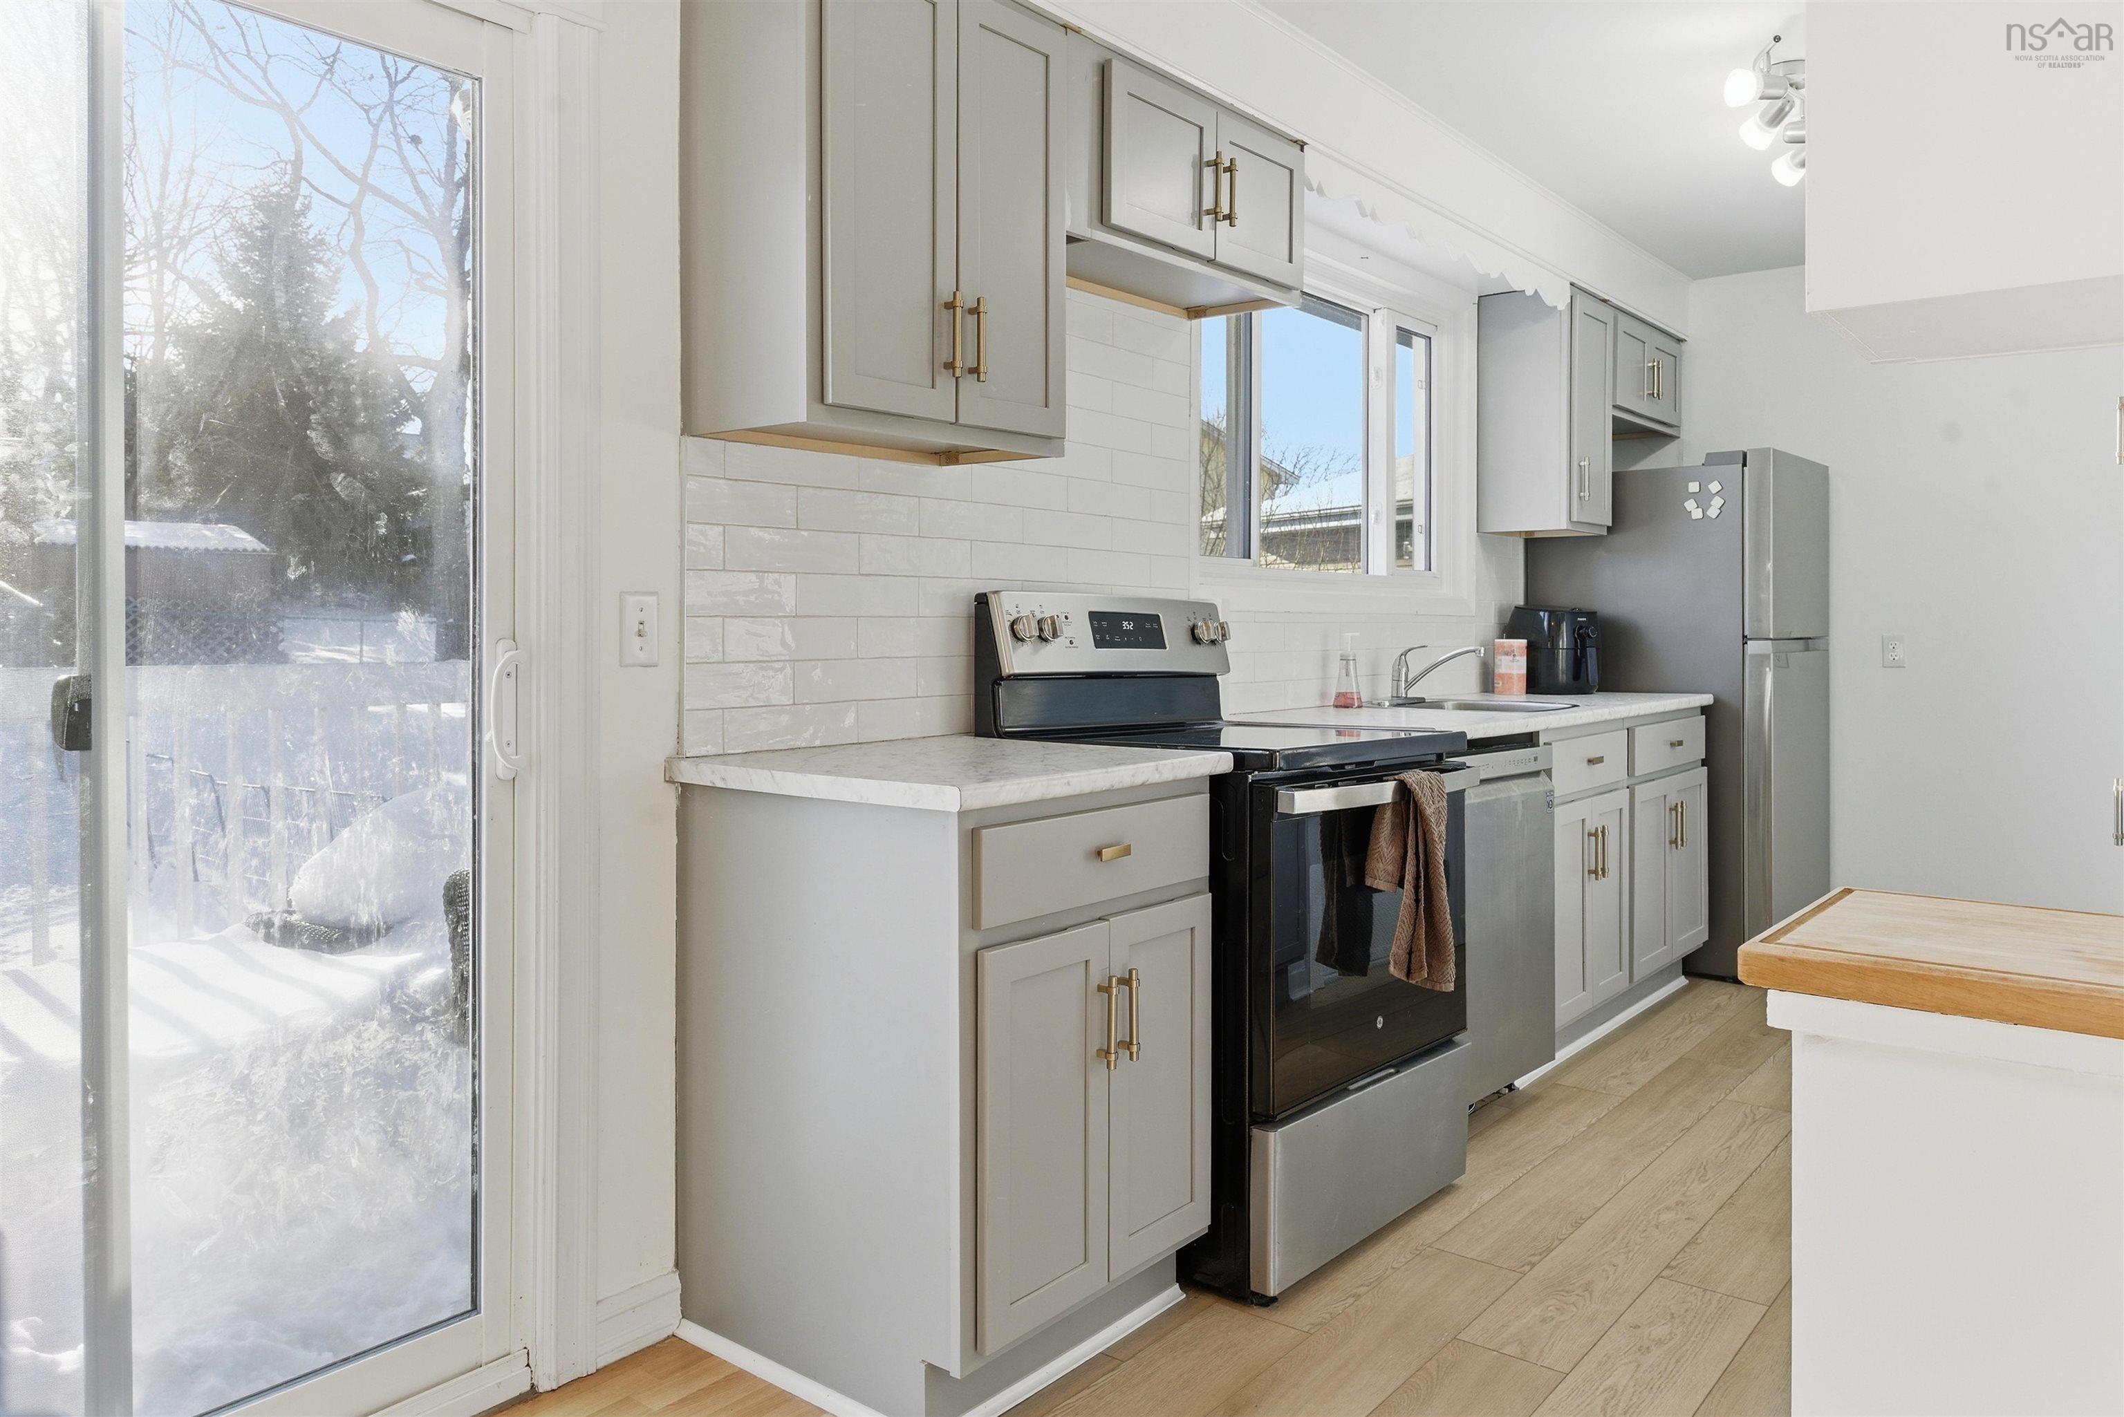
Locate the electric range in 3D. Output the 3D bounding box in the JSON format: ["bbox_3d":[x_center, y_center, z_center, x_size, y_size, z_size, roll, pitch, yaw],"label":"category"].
[{"bbox_3d":[0.337,0.378,2.826,0.725,1.208,0.753,2,4,40],"label":"electric range"}]

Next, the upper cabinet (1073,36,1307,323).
[{"bbox_3d":[0.162,-1.051,2.907,0.317,0.329,0.793,2,4,40],"label":"upper cabinet"}]

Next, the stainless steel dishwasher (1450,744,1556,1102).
[{"bbox_3d":[0.794,0.517,3.452,0.608,0.864,0.607,2,4,40],"label":"stainless steel dishwasher"}]

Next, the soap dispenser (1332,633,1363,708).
[{"bbox_3d":[0.771,-0.103,3.825,0.068,0.200,0.068,0,3,0],"label":"soap dispenser"}]

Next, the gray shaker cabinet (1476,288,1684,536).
[{"bbox_3d":[1.819,-0.952,4.883,0.320,0.744,1.112,2,4,40],"label":"gray shaker cabinet"}]

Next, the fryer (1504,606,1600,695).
[{"bbox_3d":[1.614,-0.189,4.648,0.260,0.280,0.330,-2,3,-32],"label":"fryer"}]

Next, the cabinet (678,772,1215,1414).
[{"bbox_3d":[-0.181,0.563,2.312,0.642,0.896,0.594,2,4,40],"label":"cabinet"}]

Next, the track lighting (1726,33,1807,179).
[{"bbox_3d":[1.737,-1.383,3.243,0.220,0.200,0.650,2,4,40],"label":"track lighting"}]

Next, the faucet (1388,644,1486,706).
[{"bbox_3d":[1.077,-0.099,4.058,0.230,0.166,0.180,2,4,40],"label":"faucet"}]

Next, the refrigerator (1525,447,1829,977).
[{"bbox_3d":[2.169,0.016,4.971,0.735,1.696,0.730,2,4,40],"label":"refrigerator"}]

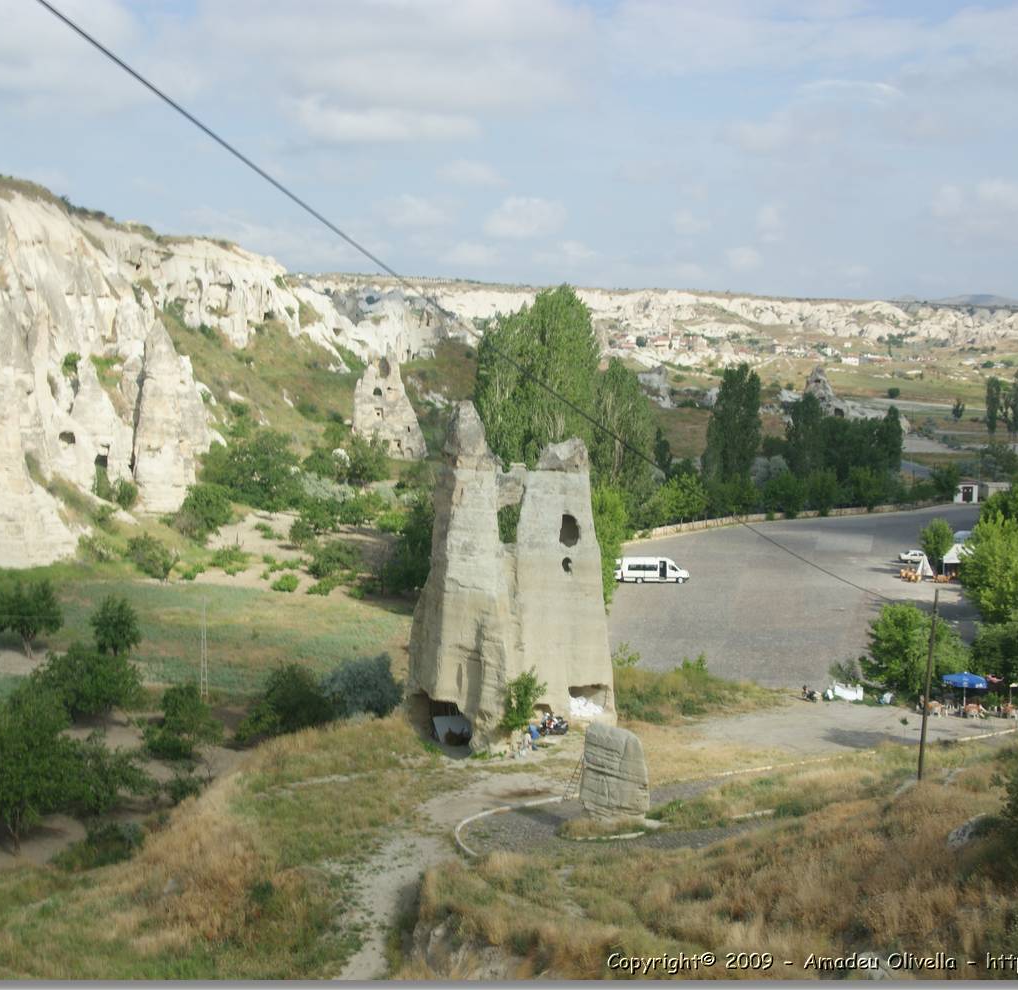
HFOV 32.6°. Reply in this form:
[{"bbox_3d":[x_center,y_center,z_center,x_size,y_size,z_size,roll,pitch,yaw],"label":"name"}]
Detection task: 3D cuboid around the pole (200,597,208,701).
[{"bbox_3d":[-21.776,11.033,124.631,0.450,7.491,0.400,1,6,0],"label":"pole"}]

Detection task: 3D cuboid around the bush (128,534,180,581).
[{"bbox_3d":[-37.421,6.508,183.000,5.545,4.953,5.157,0,6,0],"label":"bush"}]

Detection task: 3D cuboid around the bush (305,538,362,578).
[{"bbox_3d":[-18.322,6.693,183.000,5.791,4.107,5.386,0,6,0],"label":"bush"}]

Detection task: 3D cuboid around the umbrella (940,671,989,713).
[{"bbox_3d":[29.058,12.658,111.000,2.989,2.752,2.989,2,6,15],"label":"umbrella"}]

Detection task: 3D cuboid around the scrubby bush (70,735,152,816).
[{"bbox_3d":[-21.012,14.829,92.000,4.336,4.251,4.033,0,6,0],"label":"scrubby bush"}]

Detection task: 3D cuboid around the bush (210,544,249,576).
[{"bbox_3d":[-27.965,6.540,174.000,3.866,3.158,3.480,-1,6,-9],"label":"bush"}]

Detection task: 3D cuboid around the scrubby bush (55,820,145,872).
[{"bbox_3d":[-20.191,17.338,86.000,4.459,2.463,3.344,-1,6,-13],"label":"scrubby bush"}]

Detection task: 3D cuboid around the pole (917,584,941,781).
[{"bbox_3d":[20.376,9.253,84.531,0.240,9.534,0.240,4,6,0],"label":"pole"}]

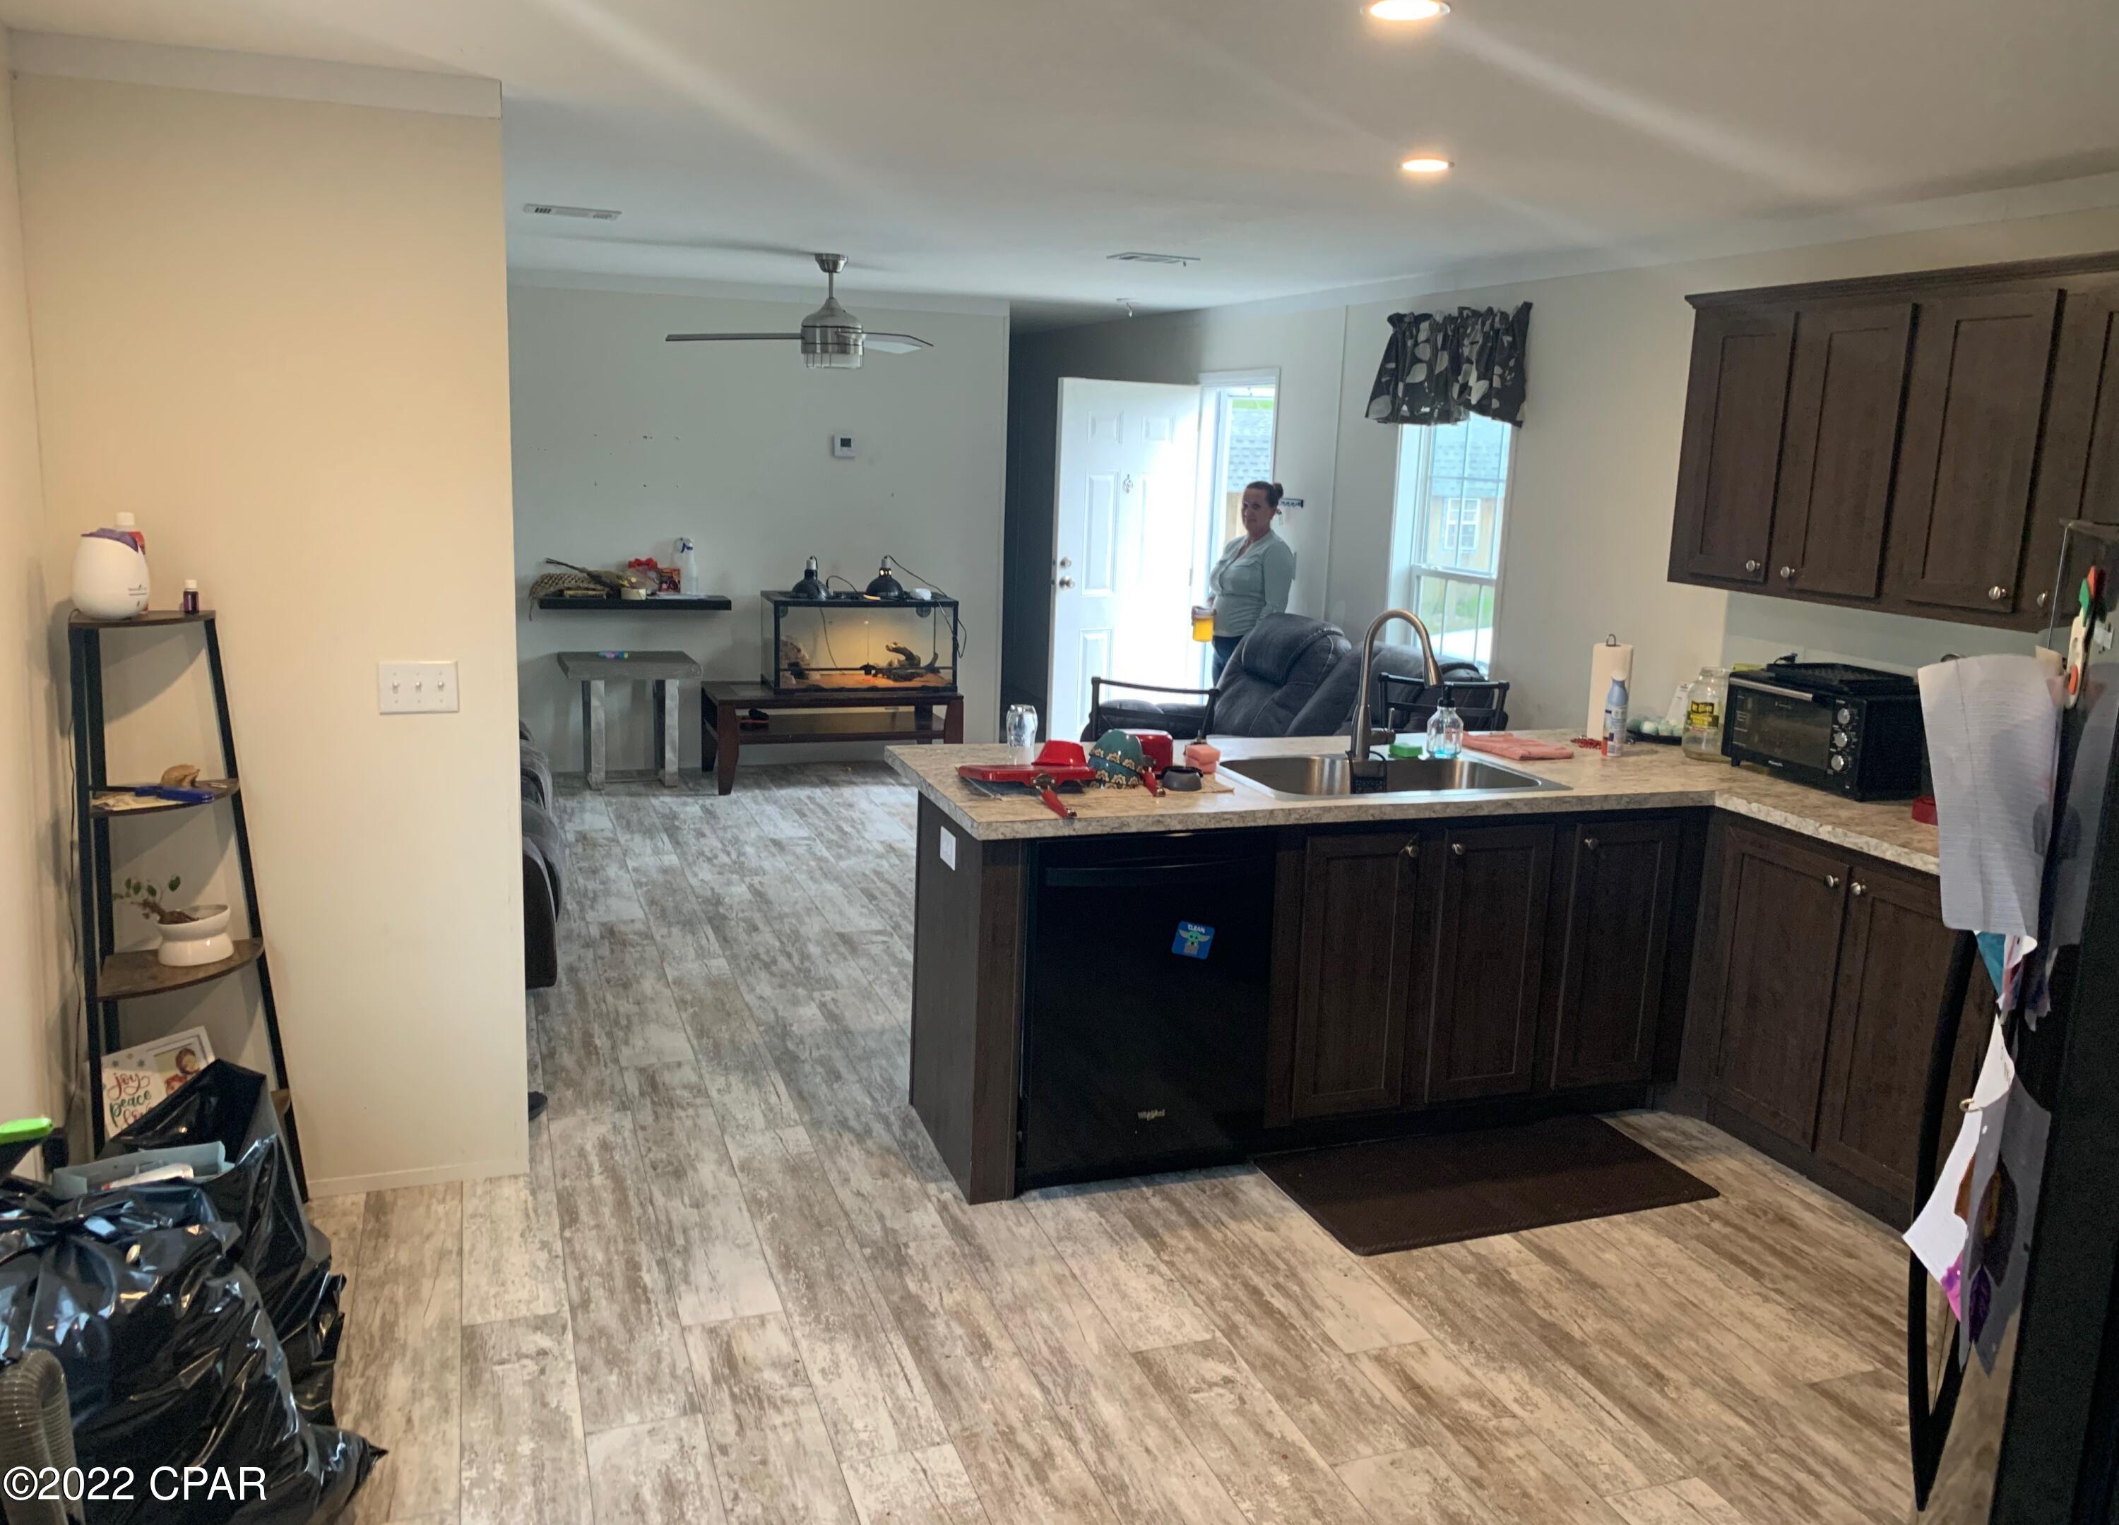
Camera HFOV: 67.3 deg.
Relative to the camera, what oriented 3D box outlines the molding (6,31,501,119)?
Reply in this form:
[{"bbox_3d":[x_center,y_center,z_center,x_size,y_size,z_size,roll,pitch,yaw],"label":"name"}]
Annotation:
[{"bbox_3d":[-1.567,-1.357,3.140,0.878,0.076,0.025,-2,12,-20],"label":"molding"}]

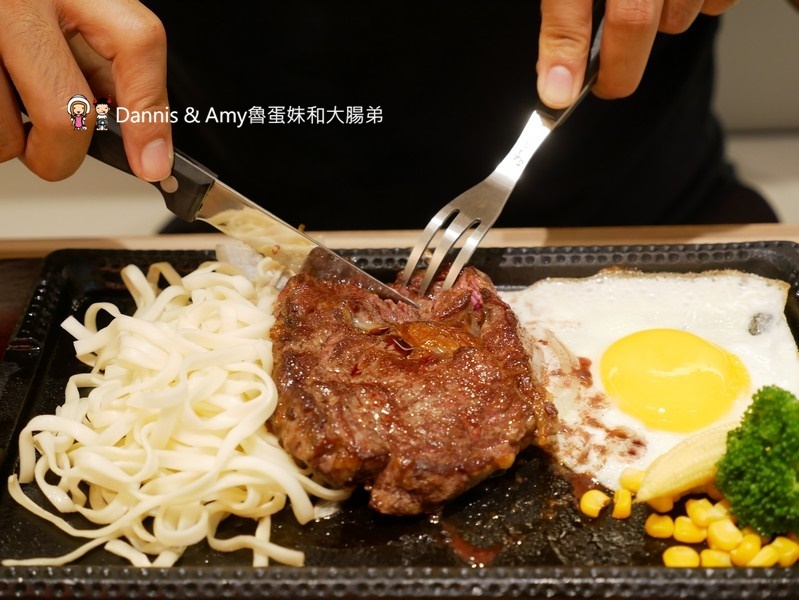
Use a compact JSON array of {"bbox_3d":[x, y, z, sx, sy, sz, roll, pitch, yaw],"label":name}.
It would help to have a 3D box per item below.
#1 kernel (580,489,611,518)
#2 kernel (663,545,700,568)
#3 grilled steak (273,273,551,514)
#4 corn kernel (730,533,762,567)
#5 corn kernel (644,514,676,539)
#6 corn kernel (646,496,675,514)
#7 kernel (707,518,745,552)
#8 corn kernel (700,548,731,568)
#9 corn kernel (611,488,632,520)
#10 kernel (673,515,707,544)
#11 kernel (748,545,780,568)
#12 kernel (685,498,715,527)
[{"bbox_3d":[0.063,0.065,0.445,0.009,0.007,0.010,0,37,0],"label":"kernel"},{"bbox_3d":[0.087,0.080,0.426,0.011,0.008,0.009,0,37,0],"label":"kernel"},{"bbox_3d":[0.003,0.028,0.479,0.098,0.027,0.110,0,37,0],"label":"grilled steak"},{"bbox_3d":[0.107,0.077,0.427,0.008,0.008,0.011,19,41,24],"label":"corn kernel"},{"bbox_3d":[0.082,0.071,0.437,0.009,0.007,0.009,0,37,0],"label":"corn kernel"},{"bbox_3d":[0.084,0.065,0.445,0.009,0.007,0.009,0,37,0],"label":"corn kernel"},{"bbox_3d":[0.101,0.073,0.428,0.011,0.008,0.009,0,37,0],"label":"kernel"},{"bbox_3d":[0.097,0.080,0.425,0.010,0.007,0.009,0,37,0],"label":"corn kernel"},{"bbox_3d":[0.071,0.066,0.445,0.006,0.008,0.010,0,37,0],"label":"corn kernel"},{"bbox_3d":[0.091,0.072,0.436,0.010,0.007,0.009,0,37,0],"label":"kernel"},{"bbox_3d":[0.112,0.080,0.425,0.007,0.007,0.011,27,45,31],"label":"kernel"},{"bbox_3d":[0.095,0.067,0.439,0.009,0.008,0.009,0,37,0],"label":"kernel"}]

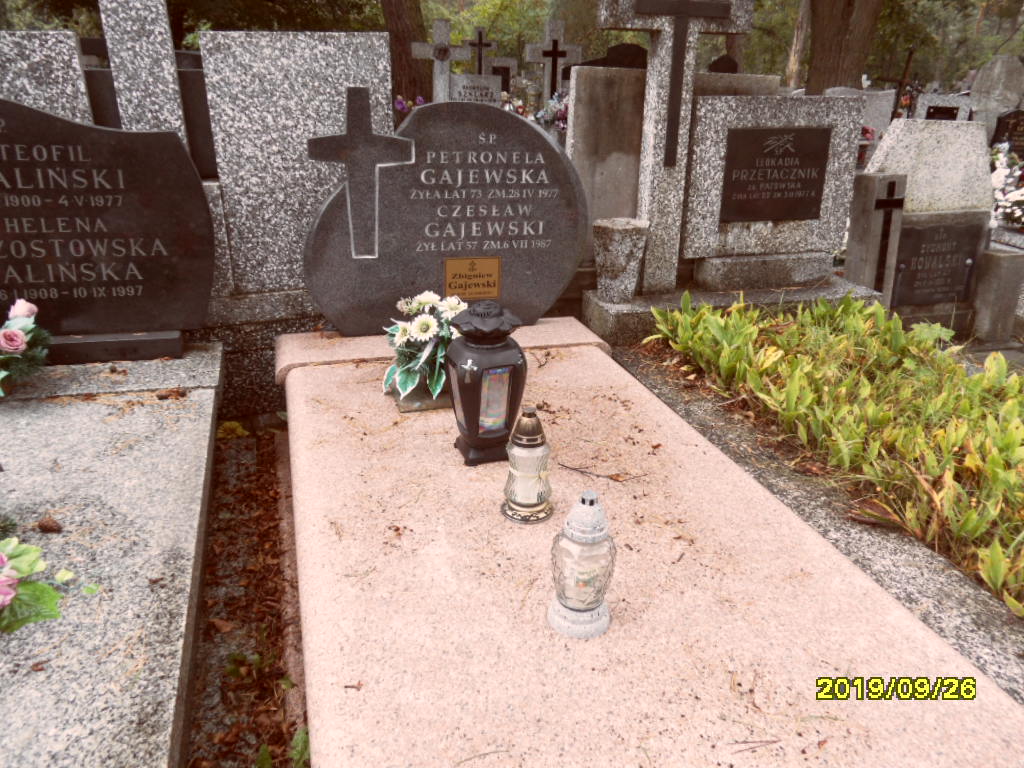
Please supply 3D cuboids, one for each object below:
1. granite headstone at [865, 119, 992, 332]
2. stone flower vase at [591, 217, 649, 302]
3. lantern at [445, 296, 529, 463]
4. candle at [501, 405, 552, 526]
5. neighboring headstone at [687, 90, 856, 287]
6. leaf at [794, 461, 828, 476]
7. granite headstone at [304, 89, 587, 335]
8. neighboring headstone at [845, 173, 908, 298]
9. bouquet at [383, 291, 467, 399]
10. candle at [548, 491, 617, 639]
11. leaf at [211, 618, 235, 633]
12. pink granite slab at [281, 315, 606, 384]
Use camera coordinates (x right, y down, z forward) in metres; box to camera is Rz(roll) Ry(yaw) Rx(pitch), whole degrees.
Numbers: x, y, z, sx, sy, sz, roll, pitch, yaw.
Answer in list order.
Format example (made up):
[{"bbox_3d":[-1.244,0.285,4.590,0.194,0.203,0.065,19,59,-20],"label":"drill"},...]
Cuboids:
[{"bbox_3d":[1.991,-0.759,3.378,0.620,0.979,0.220,-5,22,-15],"label":"granite headstone"},{"bbox_3d":[0.402,-0.460,2.674,0.208,0.285,0.208,-5,21,-16],"label":"stone flower vase"},{"bbox_3d":[-0.050,-0.008,1.556,0.150,0.342,0.150,-5,25,-15],"label":"lantern"},{"bbox_3d":[0.032,0.150,1.365,0.099,0.225,0.099,0,23,0],"label":"candle"},{"bbox_3d":[0.908,-0.705,2.608,0.667,0.648,0.150,-5,22,-15],"label":"neighboring headstone"},{"bbox_3d":[0.802,0.222,1.898,0.070,0.020,0.050,-6,24,-15],"label":"leaf"},{"bbox_3d":[-0.198,-0.537,2.259,0.888,0.745,0.070,-5,24,-12],"label":"granite headstone"},{"bbox_3d":[1.700,-0.640,3.350,0.162,0.670,0.145,-6,19,-15],"label":"neighboring headstone"},{"bbox_3d":[-0.222,-0.103,1.800,0.195,0.225,0.180,-5,25,-15],"label":"bouquet"},{"bbox_3d":[0.111,0.269,1.073,0.103,0.240,0.103,1,24,-1],"label":"candle"},{"bbox_3d":[-0.596,0.492,1.458,0.047,0.013,0.034,-5,22,-15],"label":"leaf"},{"bbox_3d":[-0.228,-0.111,2.283,1.000,0.058,0.290,-5,24,-12],"label":"pink granite slab"}]

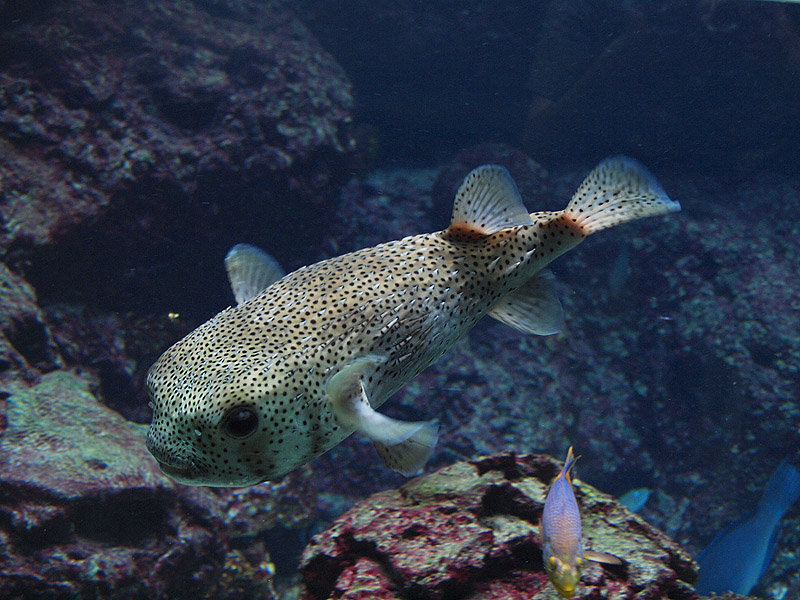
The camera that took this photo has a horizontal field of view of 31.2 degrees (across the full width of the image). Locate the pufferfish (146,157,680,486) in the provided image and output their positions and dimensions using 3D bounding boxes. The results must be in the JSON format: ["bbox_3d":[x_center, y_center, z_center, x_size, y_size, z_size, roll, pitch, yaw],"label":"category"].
[{"bbox_3d":[0.005,0.010,1.118,0.480,0.160,0.190,-29,21,-28],"label":"pufferfish"}]

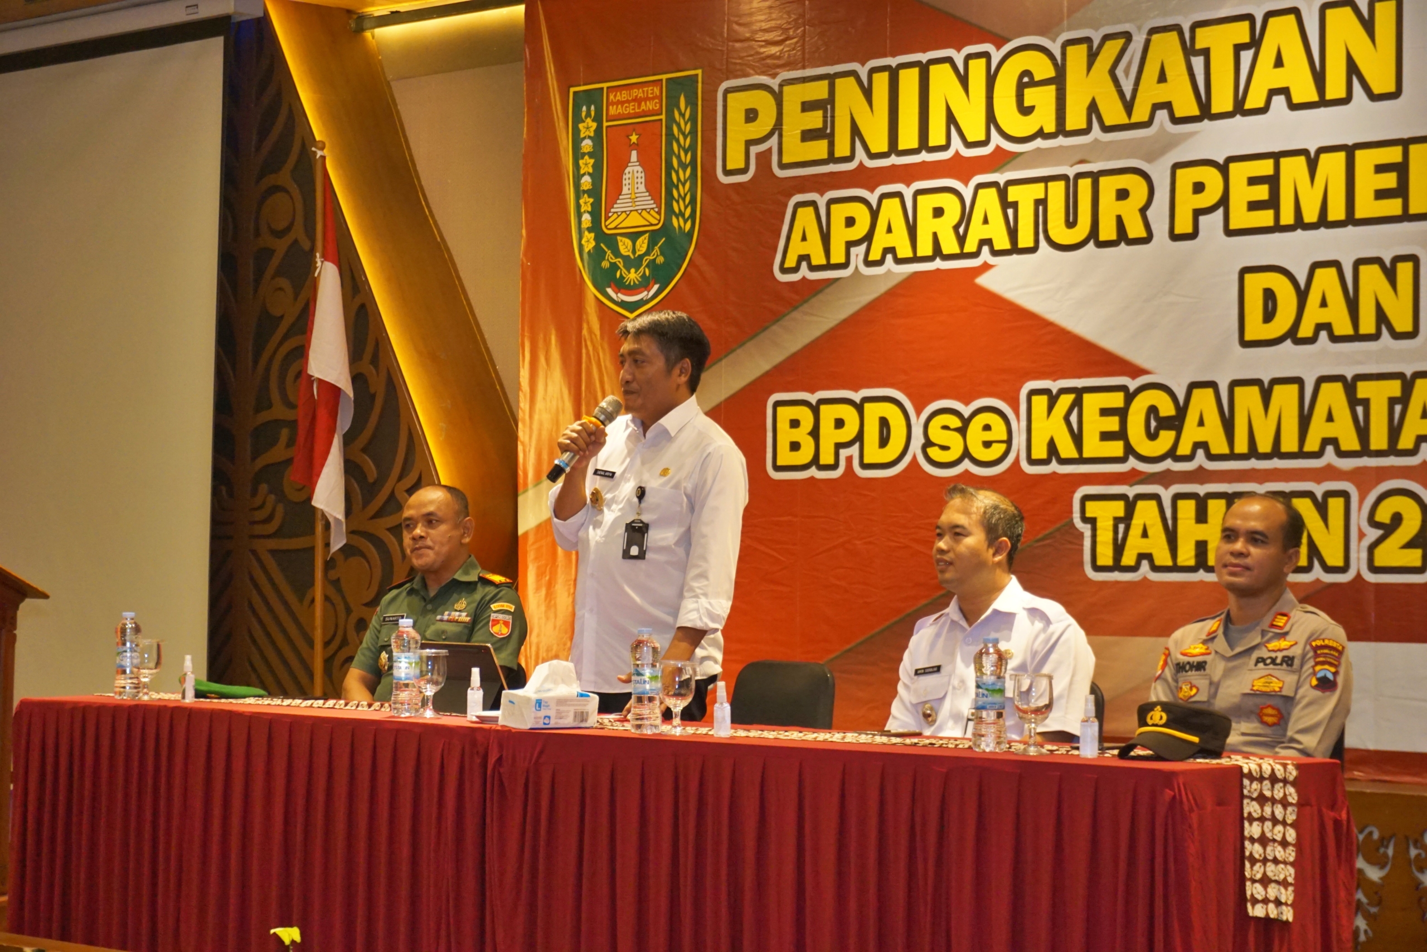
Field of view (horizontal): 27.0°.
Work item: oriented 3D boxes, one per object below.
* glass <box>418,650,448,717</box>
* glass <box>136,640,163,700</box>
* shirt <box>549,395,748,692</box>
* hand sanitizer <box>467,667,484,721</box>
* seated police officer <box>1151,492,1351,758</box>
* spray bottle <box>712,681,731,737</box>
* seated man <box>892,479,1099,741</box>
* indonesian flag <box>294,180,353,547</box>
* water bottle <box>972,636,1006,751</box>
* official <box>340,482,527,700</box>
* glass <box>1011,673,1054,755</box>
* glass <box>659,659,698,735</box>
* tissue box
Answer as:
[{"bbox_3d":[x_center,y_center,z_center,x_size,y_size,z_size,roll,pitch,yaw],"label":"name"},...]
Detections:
[{"bbox_3d":[-0.662,0.491,7.020,0.081,0.157,0.081,1,-2,0],"label":"glass"},{"bbox_3d":[-1.512,0.517,7.936,0.073,0.159,0.073,1,-2,0],"label":"glass"},{"bbox_3d":[-0.160,0.163,7.180,0.340,0.710,0.540,2,-3,-43],"label":"shirt"},{"bbox_3d":[-0.564,0.518,7.024,0.036,0.121,0.036,1,-2,0],"label":"hand sanitizer"},{"bbox_3d":[1.018,0.676,6.220,0.550,1.297,0.780,-1,-3,42],"label":"seated police officer"},{"bbox_3d":[0.019,0.498,6.340,0.036,0.118,0.036,1,-2,0],"label":"spray bottle"},{"bbox_3d":[0.500,0.672,6.686,0.560,1.321,0.780,-1,-3,42],"label":"seated man"},{"bbox_3d":[-1.275,-0.365,9.700,0.200,1.240,0.160,0,-2,30],"label":"indonesian flag"},{"bbox_3d":[0.566,0.447,6.097,0.066,0.231,0.066,1,-2,0],"label":"water bottle"},{"bbox_3d":[-0.861,0.683,7.875,0.540,1.330,0.750,-1,-3,43],"label":"official"},{"bbox_3d":[0.626,0.467,5.840,0.081,0.157,0.081,1,-2,0],"label":"glass"},{"bbox_3d":[-0.075,0.478,6.430,0.081,0.157,0.081,1,-2,0],"label":"glass"},{"bbox_3d":[-0.364,0.525,6.652,0.185,0.072,0.115,2,-3,-36],"label":"tissue box"}]

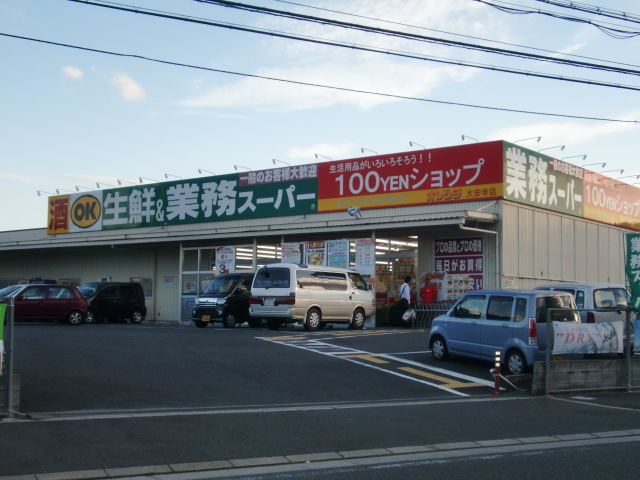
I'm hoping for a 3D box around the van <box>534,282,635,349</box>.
[{"bbox_3d":[6.160,1.960,22.600,1.500,1.700,3.500,2,-2,-30],"label":"van"}]

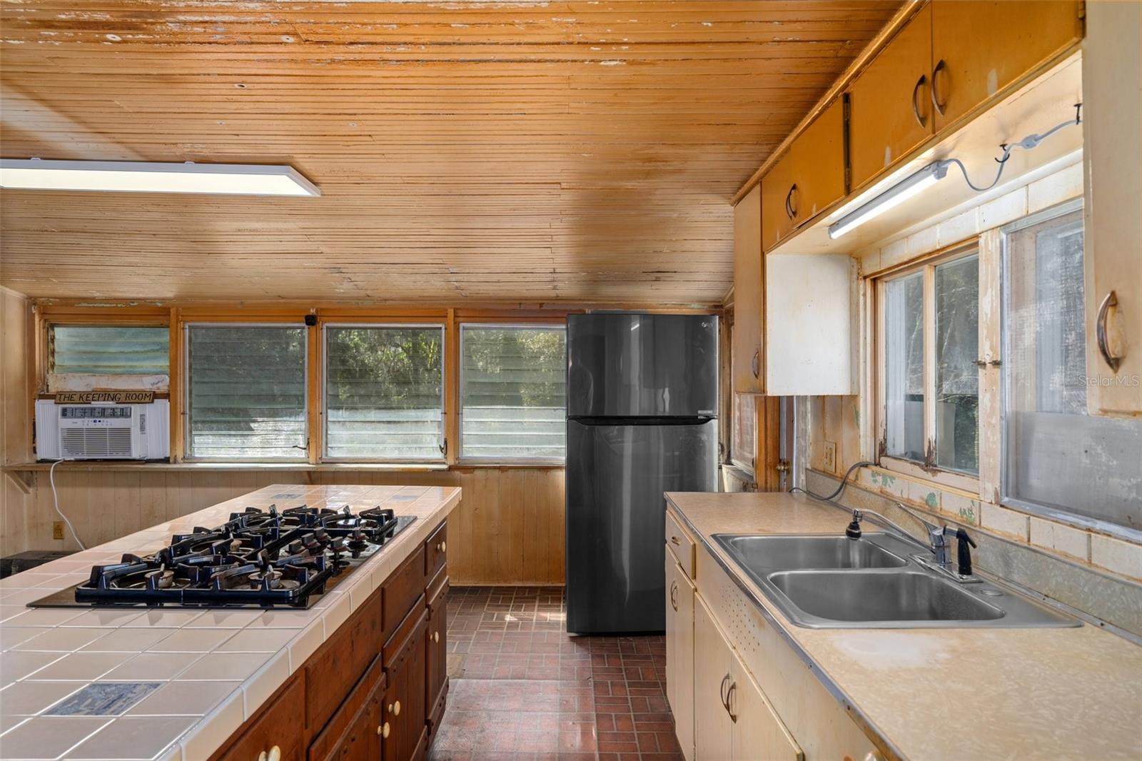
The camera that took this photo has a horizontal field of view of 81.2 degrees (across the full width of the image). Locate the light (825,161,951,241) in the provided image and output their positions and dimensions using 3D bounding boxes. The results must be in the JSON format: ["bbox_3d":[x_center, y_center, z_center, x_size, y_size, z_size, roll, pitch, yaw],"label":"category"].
[{"bbox_3d":[0.790,-0.446,1.700,0.034,0.037,0.595,0,0,0],"label":"light"}]

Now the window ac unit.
[{"bbox_3d":[-3.150,0.332,4.500,0.880,0.390,0.380,0,0,0],"label":"window ac unit"}]

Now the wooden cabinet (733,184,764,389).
[{"bbox_3d":[0.880,-0.352,2.675,0.335,0.800,0.490,0,0,0],"label":"wooden cabinet"}]

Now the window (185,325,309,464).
[{"bbox_3d":[-2.190,0.081,4.520,0.825,0.920,0.070,0,0,0],"label":"window"}]

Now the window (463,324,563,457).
[{"bbox_3d":[-0.335,0.081,4.520,0.825,0.920,0.070,0,0,0],"label":"window"}]

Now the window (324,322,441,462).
[{"bbox_3d":[-1.265,0.081,4.520,0.825,0.920,0.070,0,0,0],"label":"window"}]

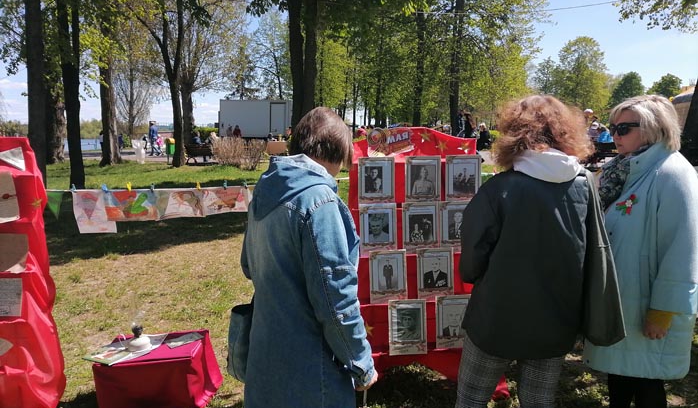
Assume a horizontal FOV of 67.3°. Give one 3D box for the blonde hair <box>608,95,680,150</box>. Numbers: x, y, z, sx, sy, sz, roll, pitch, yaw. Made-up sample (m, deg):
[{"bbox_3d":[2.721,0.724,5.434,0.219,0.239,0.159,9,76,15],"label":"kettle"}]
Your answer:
[{"bbox_3d":[1.197,-0.325,2.120,0.265,0.230,0.225,0,8,2],"label":"blonde hair"}]

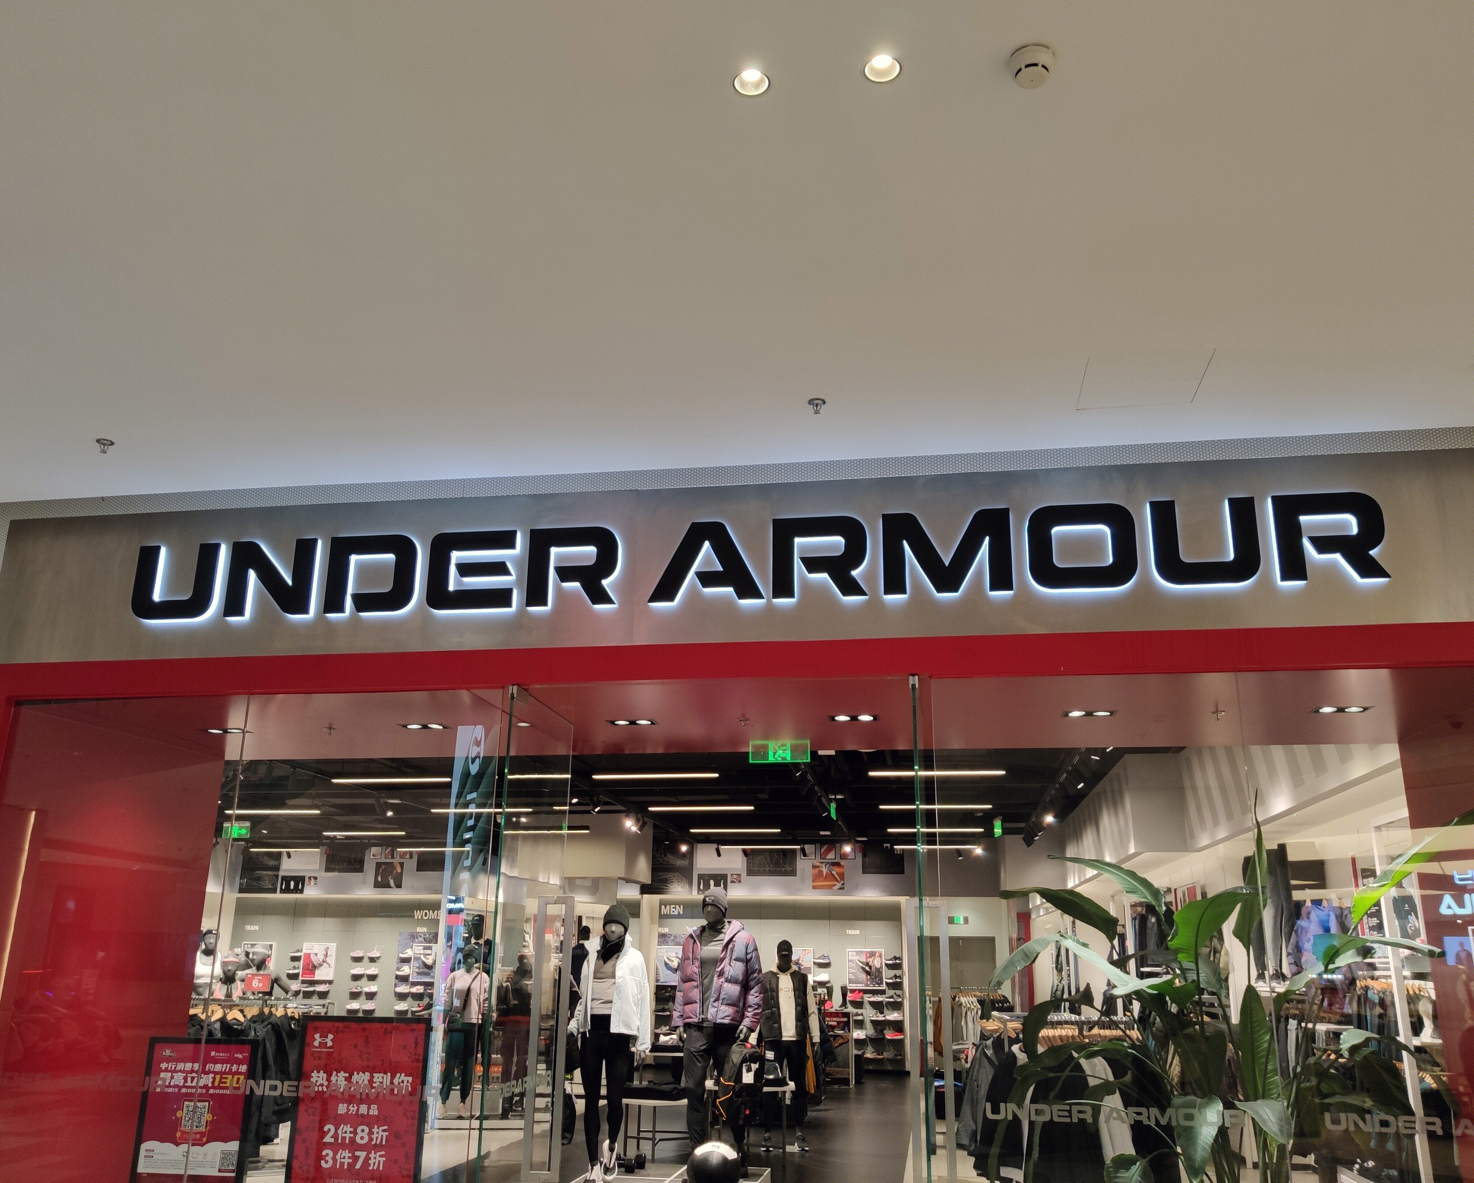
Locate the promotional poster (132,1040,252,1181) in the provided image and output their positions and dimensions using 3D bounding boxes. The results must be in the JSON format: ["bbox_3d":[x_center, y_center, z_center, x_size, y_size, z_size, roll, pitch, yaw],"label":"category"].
[{"bbox_3d":[-2.743,2.693,5.975,0.610,0.820,0.030,-2,-18,9],"label":"promotional poster"}]

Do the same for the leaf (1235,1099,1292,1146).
[{"bbox_3d":[2.172,2.190,4.897,0.214,0.156,0.180,-2,-18,9],"label":"leaf"}]

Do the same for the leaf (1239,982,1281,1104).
[{"bbox_3d":[2.316,1.994,5.251,0.170,0.470,0.120,-2,-18,9],"label":"leaf"}]

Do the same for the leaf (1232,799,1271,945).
[{"bbox_3d":[2.366,1.296,5.462,0.120,0.655,0.120,-2,-18,9],"label":"leaf"}]

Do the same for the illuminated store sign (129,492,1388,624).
[{"bbox_3d":[-0.131,-0.148,5.372,5.725,0.365,0.090,-2,-18,9],"label":"illuminated store sign"}]

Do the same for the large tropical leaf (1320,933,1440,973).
[{"bbox_3d":[2.817,1.583,5.194,0.480,0.156,0.220,-2,-18,9],"label":"large tropical leaf"}]

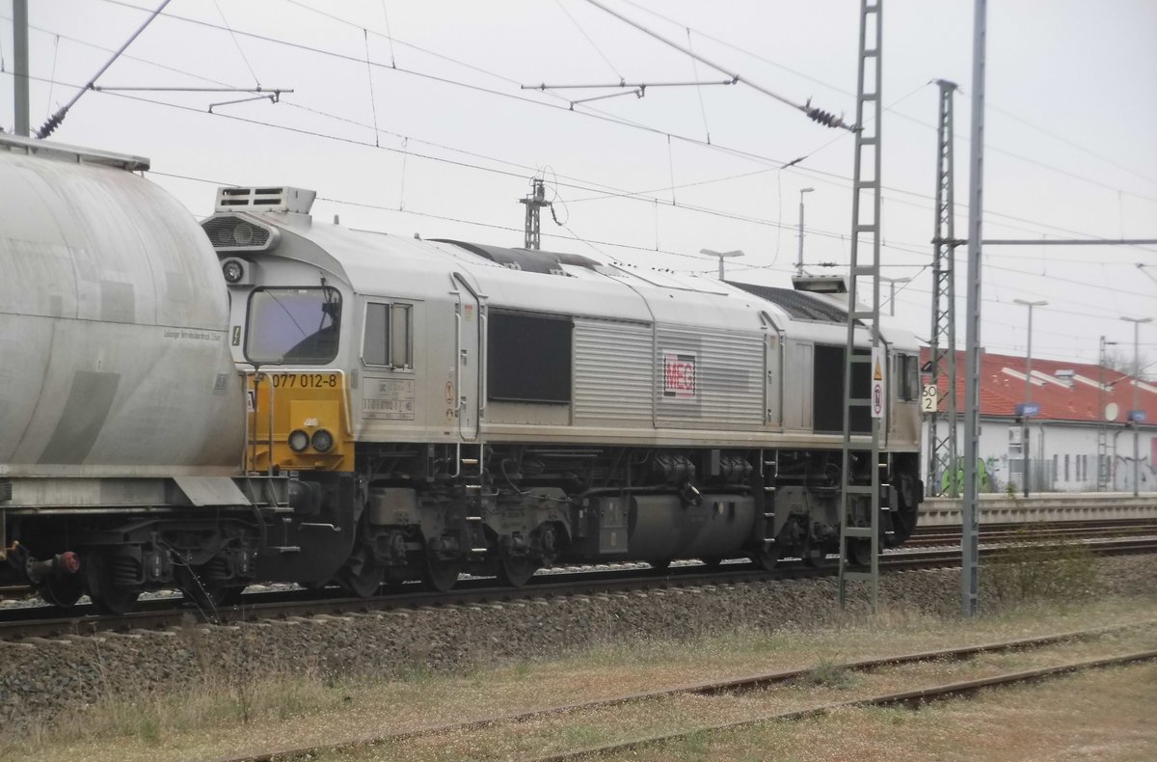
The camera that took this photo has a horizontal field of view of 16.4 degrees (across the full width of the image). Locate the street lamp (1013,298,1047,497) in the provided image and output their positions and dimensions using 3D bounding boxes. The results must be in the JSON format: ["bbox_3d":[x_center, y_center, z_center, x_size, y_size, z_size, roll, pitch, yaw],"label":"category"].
[{"bbox_3d":[12.064,0.463,107.500,0.970,5.300,0.320,1,-1,23],"label":"street lamp"}]

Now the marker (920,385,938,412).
[{"bbox_3d":[9.071,0.458,103.500,0.400,0.700,0.030,1,-1,23],"label":"marker"}]

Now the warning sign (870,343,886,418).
[{"bbox_3d":[3.500,0.020,46.800,0.030,0.820,0.480,1,-1,21],"label":"warning sign"}]

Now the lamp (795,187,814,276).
[{"bbox_3d":[7.529,-1.292,134.912,0.620,10.400,0.300,1,-1,23],"label":"lamp"}]

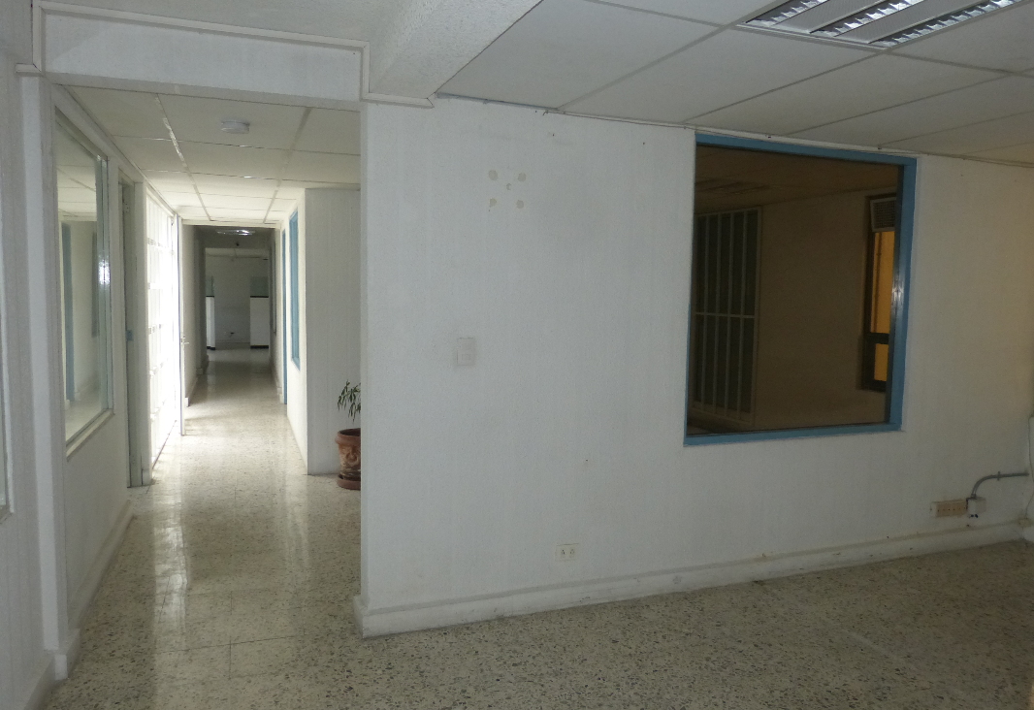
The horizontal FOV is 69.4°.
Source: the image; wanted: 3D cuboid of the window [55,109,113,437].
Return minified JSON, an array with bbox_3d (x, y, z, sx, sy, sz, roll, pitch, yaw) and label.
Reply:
[{"bbox_3d":[-2.043,-0.329,3.525,0.060,1.340,1.220,-1,5,-20],"label":"window"}]

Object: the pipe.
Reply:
[{"bbox_3d":[2.890,0.774,4.471,0.480,0.140,0.035,-1,5,-20],"label":"pipe"}]

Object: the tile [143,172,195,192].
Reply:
[{"bbox_3d":[-2.705,-1.370,5.912,0.315,0.020,1.270,-1,5,-20],"label":"tile"}]

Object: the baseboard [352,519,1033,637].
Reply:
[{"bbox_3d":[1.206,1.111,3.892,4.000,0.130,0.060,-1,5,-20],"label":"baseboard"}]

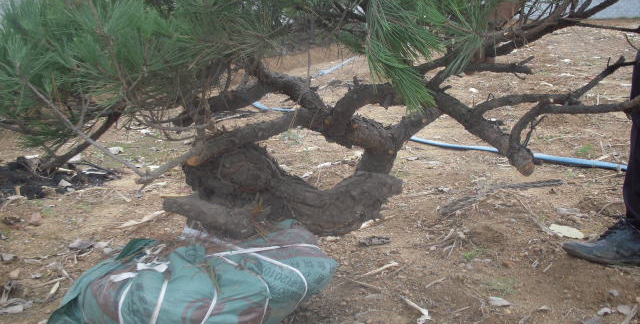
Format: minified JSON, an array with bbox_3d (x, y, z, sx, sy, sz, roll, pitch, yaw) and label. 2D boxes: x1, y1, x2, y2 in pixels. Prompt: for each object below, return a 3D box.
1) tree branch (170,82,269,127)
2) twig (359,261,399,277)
[{"bbox_3d":[-0.246,-0.141,1.720,0.240,0.065,0.075,-17,17,0],"label":"tree branch"},{"bbox_3d":[0.160,0.290,1.904,0.130,0.016,0.018,-11,20,-32],"label":"twig"}]

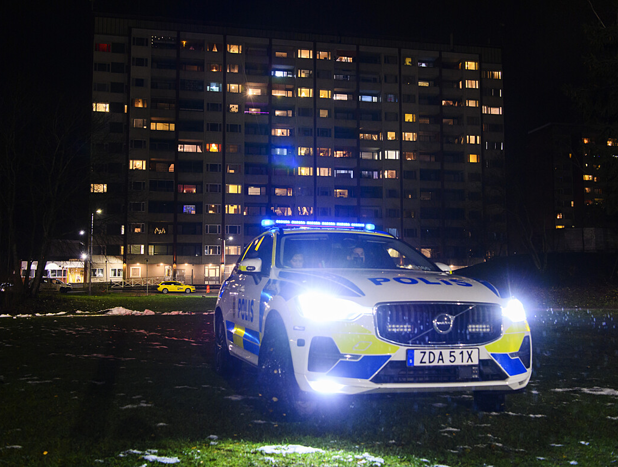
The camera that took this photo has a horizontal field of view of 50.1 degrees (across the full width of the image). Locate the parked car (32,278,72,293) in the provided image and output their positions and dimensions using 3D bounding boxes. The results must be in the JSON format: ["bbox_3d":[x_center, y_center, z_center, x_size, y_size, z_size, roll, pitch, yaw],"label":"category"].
[{"bbox_3d":[-30.412,6.229,78.000,4.600,1.720,1.850,1,-5,-11],"label":"parked car"}]

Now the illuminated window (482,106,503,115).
[{"bbox_3d":[28.058,-18.804,101.044,3.430,1.262,0.150,1,-4,-12],"label":"illuminated window"}]

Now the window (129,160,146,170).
[{"bbox_3d":[-22.320,-8.877,86.252,2.124,1.305,0.150,1,-4,-12],"label":"window"}]

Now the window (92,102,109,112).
[{"bbox_3d":[-27.942,-16.918,88.953,2.167,1.272,0.150,1,-4,-12],"label":"window"}]

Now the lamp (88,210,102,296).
[{"bbox_3d":[-22.656,2.091,70.000,1.100,9.000,0.350,0,-5,0],"label":"lamp"}]

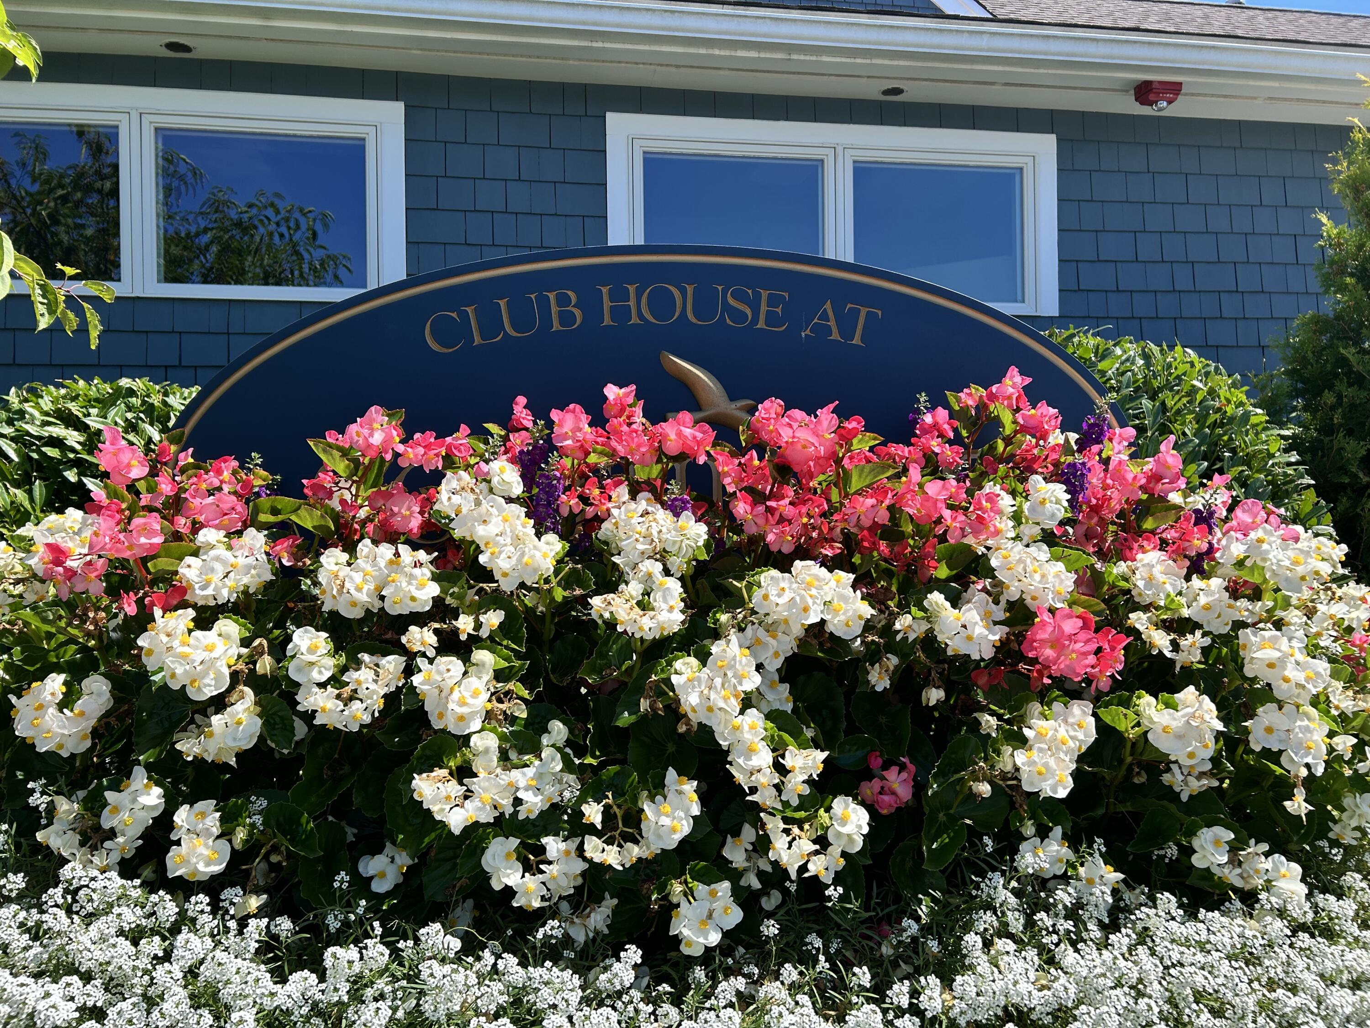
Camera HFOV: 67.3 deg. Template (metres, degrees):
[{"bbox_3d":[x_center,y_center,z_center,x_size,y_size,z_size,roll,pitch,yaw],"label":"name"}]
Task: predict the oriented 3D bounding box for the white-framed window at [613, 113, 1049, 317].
[{"bbox_3d":[0.629,-1.192,4.152,1.888,0.761,0.100,-1,0,-10],"label":"white-framed window"}]

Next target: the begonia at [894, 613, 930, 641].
[{"bbox_3d":[0.330,0.165,1.500,0.049,0.041,0.033,-1,0,3],"label":"begonia"}]

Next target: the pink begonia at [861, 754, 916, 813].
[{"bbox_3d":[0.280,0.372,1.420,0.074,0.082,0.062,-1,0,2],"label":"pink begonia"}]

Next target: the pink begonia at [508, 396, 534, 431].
[{"bbox_3d":[-0.310,-0.191,1.950,0.049,0.065,0.048,-1,0,-4],"label":"pink begonia"}]

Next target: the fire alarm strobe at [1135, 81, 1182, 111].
[{"bbox_3d":[1.872,-1.660,4.099,0.152,0.072,0.115,-1,0,-10],"label":"fire alarm strobe"}]

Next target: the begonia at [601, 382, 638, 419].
[{"bbox_3d":[-0.122,-0.210,1.920,0.064,0.068,0.055,-1,0,-1],"label":"begonia"}]

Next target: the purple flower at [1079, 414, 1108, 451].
[{"bbox_3d":[0.766,-0.146,1.930,0.054,0.078,0.055,-1,0,9],"label":"purple flower"}]

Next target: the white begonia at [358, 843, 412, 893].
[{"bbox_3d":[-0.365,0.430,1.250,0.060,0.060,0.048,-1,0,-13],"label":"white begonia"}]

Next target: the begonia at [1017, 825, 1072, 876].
[{"bbox_3d":[0.484,0.453,1.380,0.071,0.067,0.060,-1,0,8],"label":"begonia"}]

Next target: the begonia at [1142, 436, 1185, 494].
[{"bbox_3d":[0.801,-0.081,1.720,0.067,0.097,0.056,-1,0,10],"label":"begonia"}]

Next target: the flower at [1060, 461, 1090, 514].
[{"bbox_3d":[0.705,-0.048,1.860,0.052,0.092,0.055,-1,0,9],"label":"flower"}]

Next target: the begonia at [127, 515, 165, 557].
[{"bbox_3d":[-0.839,0.034,1.600,0.057,0.065,0.048,-1,0,-20],"label":"begonia"}]

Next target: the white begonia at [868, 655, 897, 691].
[{"bbox_3d":[0.291,0.234,1.520,0.043,0.054,0.036,-1,0,2],"label":"white begonia"}]

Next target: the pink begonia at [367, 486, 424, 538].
[{"bbox_3d":[-0.519,-0.006,1.850,0.097,0.088,0.085,-1,0,-6],"label":"pink begonia"}]

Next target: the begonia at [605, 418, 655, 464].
[{"bbox_3d":[-0.100,-0.134,1.900,0.092,0.082,0.080,-1,0,-1],"label":"begonia"}]

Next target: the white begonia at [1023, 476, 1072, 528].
[{"bbox_3d":[0.615,-0.023,1.750,0.080,0.085,0.070,-1,0,8],"label":"white begonia"}]

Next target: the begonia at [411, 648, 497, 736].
[{"bbox_3d":[-0.350,0.269,1.560,0.128,0.128,0.110,-1,0,-5],"label":"begonia"}]

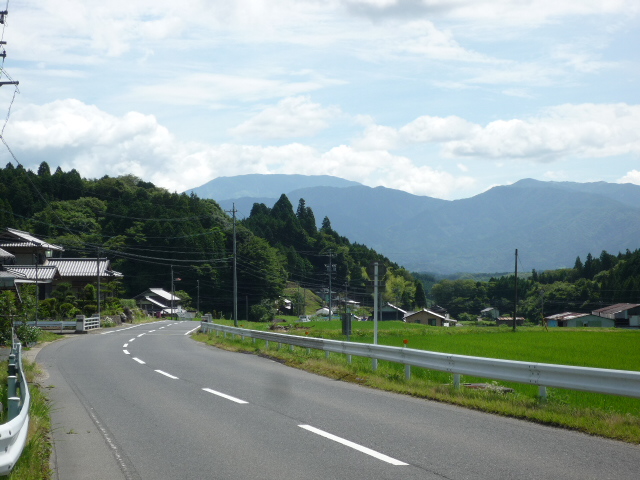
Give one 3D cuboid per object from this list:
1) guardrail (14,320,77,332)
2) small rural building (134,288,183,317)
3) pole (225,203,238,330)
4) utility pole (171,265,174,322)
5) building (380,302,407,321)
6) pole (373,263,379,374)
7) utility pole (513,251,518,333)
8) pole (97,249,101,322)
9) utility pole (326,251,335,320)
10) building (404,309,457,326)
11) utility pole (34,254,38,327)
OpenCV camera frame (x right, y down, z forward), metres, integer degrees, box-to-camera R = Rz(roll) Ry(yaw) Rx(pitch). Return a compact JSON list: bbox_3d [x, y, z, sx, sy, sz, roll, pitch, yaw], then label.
[{"bbox_3d":[-17.817,5.673,90.000,4.100,0.792,0.200,0,-3,0],"label":"guardrail"},{"bbox_3d":[-26.017,10.167,222.000,7.000,4.803,8.000,0,-3,8],"label":"small rural building"},{"bbox_3d":[-8.276,2.473,135.000,1.200,11.956,0.400,0,-3,0],"label":"pole"},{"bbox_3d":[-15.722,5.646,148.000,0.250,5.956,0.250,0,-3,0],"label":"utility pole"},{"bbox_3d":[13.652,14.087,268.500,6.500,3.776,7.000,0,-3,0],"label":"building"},{"bbox_3d":[1.376,1.884,34.200,0.100,2.659,0.100,0,-3,0],"label":"pole"},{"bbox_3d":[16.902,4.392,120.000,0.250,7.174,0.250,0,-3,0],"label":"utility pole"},{"bbox_3d":[-16.591,3.544,104.000,0.250,5.888,0.250,0,-3,0],"label":"pole"},{"bbox_3d":[1.582,6.764,205.000,1.300,10.719,0.500,0,-3,0],"label":"utility pole"},{"bbox_3d":[20.170,14.376,254.250,9.200,3.447,8.500,0,-3,0],"label":"building"},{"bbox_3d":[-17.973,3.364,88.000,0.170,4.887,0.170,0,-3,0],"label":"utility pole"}]

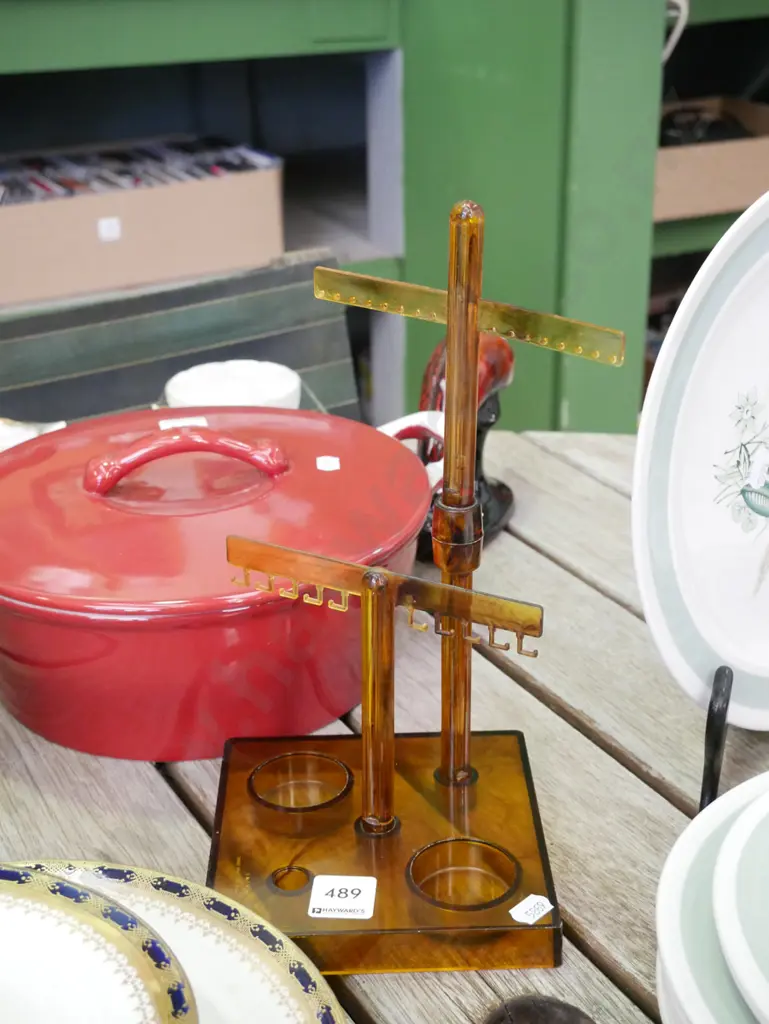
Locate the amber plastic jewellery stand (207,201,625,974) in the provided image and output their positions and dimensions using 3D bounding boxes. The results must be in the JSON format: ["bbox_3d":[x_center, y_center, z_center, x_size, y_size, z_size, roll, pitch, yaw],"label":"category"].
[{"bbox_3d":[0.005,0.023,0.582,0.170,0.297,0.164,-1,24,-1],"label":"amber plastic jewellery stand"}]

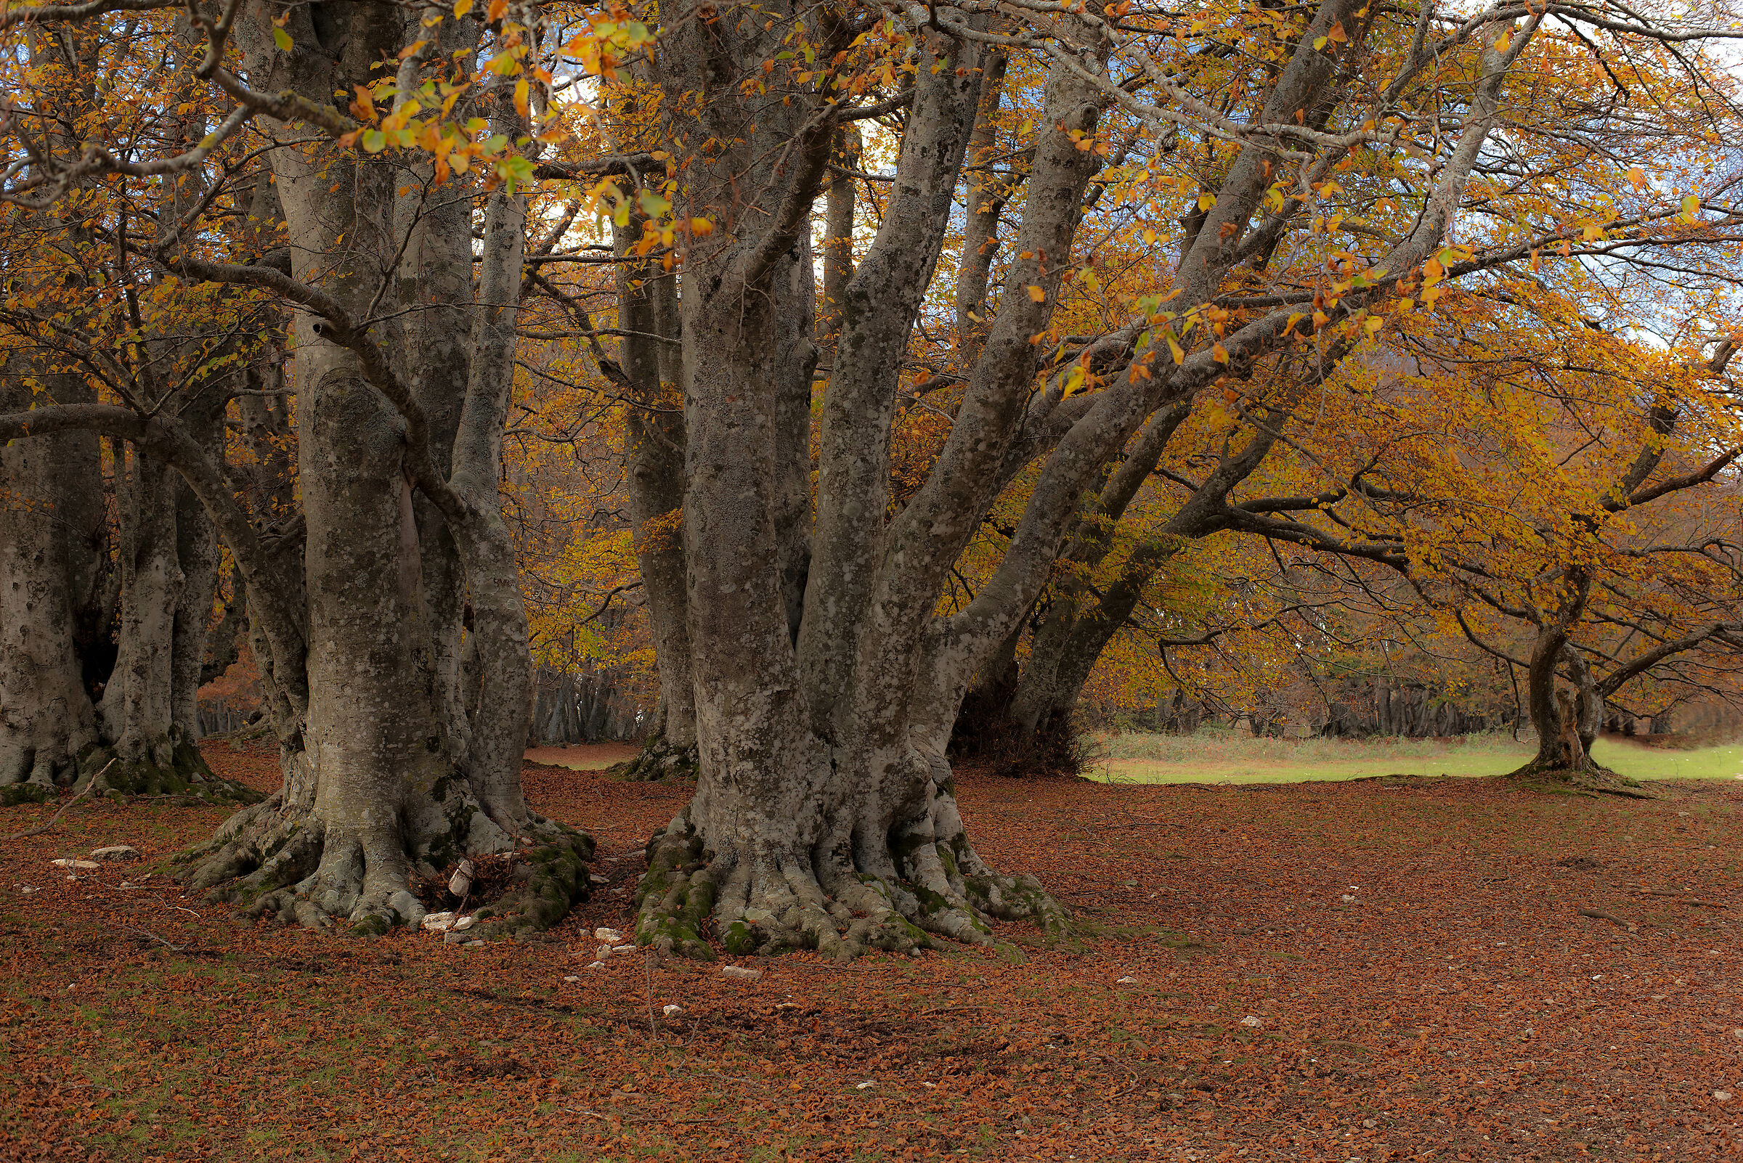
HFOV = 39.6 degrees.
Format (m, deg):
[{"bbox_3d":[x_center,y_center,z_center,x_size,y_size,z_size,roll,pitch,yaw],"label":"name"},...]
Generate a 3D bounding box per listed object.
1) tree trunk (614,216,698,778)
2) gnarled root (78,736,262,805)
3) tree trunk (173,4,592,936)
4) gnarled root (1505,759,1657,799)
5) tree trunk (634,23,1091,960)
[{"bbox_3d":[-2.945,-1.246,35.500,1.800,8.230,1.700,0,-2,0],"label":"tree trunk"},{"bbox_3d":[-8.553,2.285,29.500,2.200,0.800,1.600,0,-2,0],"label":"gnarled root"},{"bbox_3d":[-3.387,-0.842,16.800,2.900,6.320,2.700,0,-2,0],"label":"tree trunk"},{"bbox_3d":[9.386,2.588,32.000,2.000,0.480,1.700,0,-2,0],"label":"gnarled root"},{"bbox_3d":[-0.064,-0.637,15.200,2.800,5.740,2.500,0,-2,0],"label":"tree trunk"}]

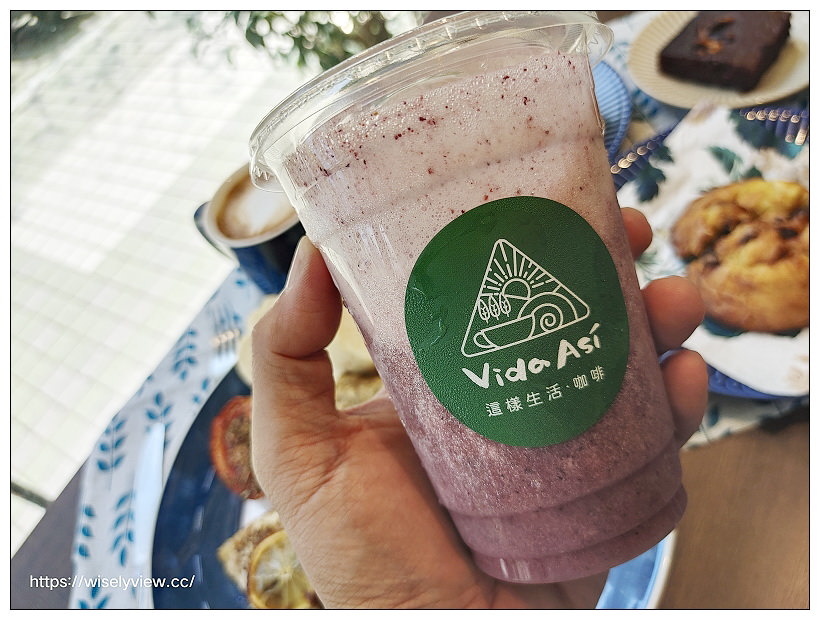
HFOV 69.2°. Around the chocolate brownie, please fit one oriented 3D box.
[{"bbox_3d":[0.227,-0.190,0.428,0.062,0.018,0.064,28,68,35],"label":"chocolate brownie"}]

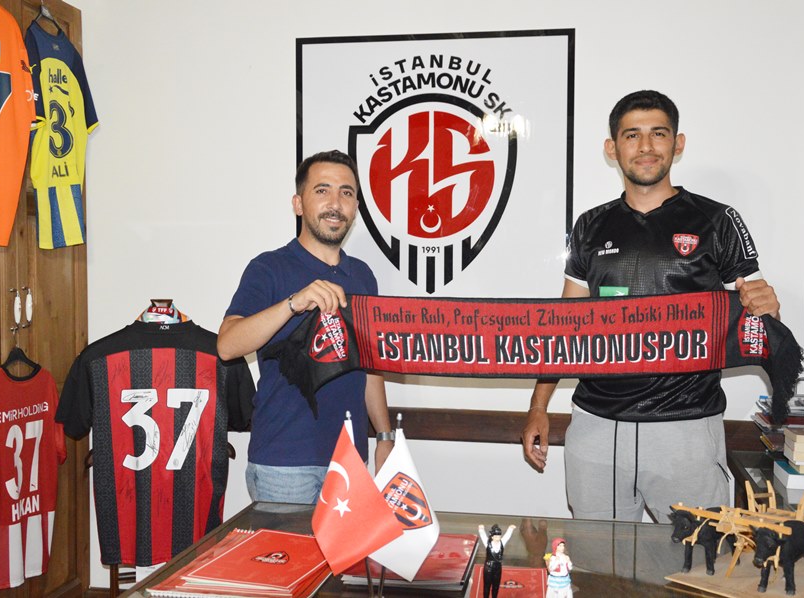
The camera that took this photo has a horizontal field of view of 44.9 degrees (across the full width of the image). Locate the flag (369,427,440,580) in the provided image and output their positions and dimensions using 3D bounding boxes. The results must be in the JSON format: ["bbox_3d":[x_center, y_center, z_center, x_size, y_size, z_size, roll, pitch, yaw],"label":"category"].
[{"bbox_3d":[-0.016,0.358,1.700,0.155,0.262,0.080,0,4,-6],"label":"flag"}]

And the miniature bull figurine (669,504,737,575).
[{"bbox_3d":[0.582,0.452,1.853,0.152,0.120,0.062,-3,5,-42],"label":"miniature bull figurine"}]

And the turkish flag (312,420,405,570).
[{"bbox_3d":[-0.076,0.342,1.660,0.155,0.258,0.080,0,4,3],"label":"turkish flag"}]

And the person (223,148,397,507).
[{"bbox_3d":[-0.255,0.455,2.540,0.490,1.680,0.390,-1,4,-22],"label":"person"}]

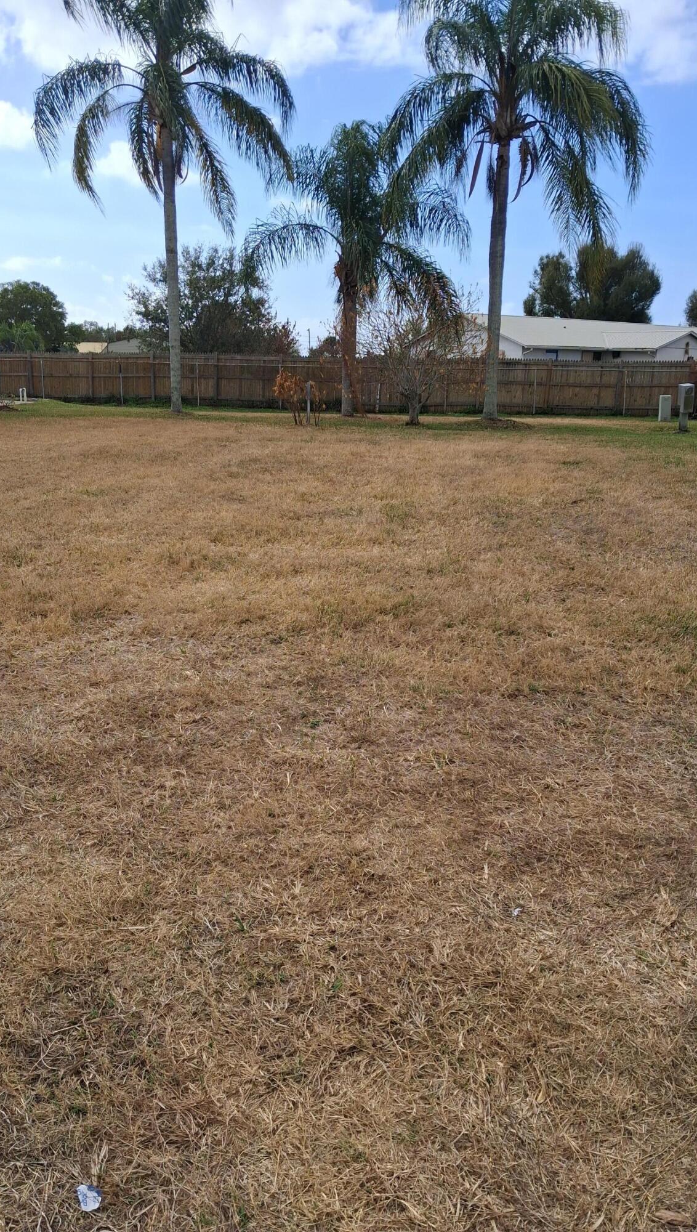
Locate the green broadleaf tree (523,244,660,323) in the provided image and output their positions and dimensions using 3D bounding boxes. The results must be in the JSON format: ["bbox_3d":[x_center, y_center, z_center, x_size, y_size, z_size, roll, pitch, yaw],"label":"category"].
[{"bbox_3d":[17.537,-21.681,69.685,9.800,10.300,9.000,1,15,0],"label":"green broadleaf tree"}]

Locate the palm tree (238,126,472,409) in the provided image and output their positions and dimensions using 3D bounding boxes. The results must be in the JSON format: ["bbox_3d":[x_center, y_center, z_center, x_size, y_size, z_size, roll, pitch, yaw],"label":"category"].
[{"bbox_3d":[0.259,-10.428,29.308,6.700,8.500,6.500,1,15,0],"label":"palm tree"}]

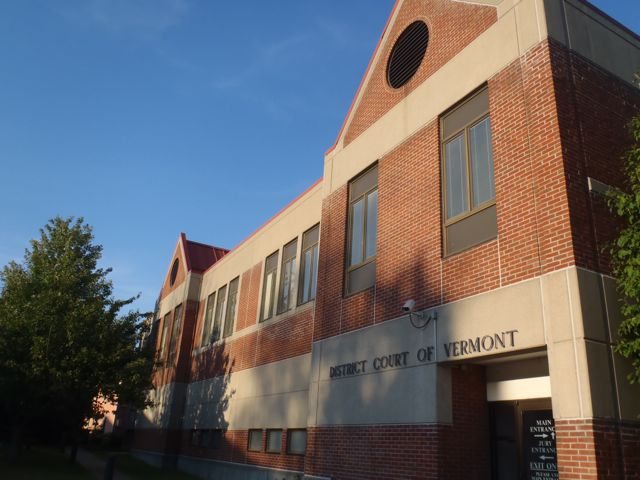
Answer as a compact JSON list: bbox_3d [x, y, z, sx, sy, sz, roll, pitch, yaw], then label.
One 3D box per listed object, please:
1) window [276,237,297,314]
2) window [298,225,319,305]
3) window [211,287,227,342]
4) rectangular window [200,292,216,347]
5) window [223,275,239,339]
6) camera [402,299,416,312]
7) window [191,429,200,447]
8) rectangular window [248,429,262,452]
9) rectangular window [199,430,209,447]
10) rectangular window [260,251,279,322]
[{"bbox_3d":[-0.937,1.129,15.854,0.120,2.240,1.040,15,-25,-26],"label":"window"},{"bbox_3d":[-0.267,0.708,14.357,0.130,2.200,1.010,16,-25,-26],"label":"window"},{"bbox_3d":[-3.869,2.906,20.228,0.130,2.190,1.000,16,-25,-26],"label":"window"},{"bbox_3d":[-4.653,3.379,22.018,0.120,2.240,1.040,15,-25,-26],"label":"rectangular window"},{"bbox_3d":[-3.319,2.586,19.797,0.120,2.240,1.040,15,-25,-26],"label":"window"},{"bbox_3d":[1.460,1.069,8.445,0.125,0.125,0.280,-18,1,43],"label":"camera"},{"bbox_3d":[-4.708,7.422,19.331,0.130,0.580,1.080,16,-25,-26],"label":"window"},{"bbox_3d":[-1.774,5.628,14.549,0.130,0.570,1.080,16,-25,-26],"label":"rectangular window"},{"bbox_3d":[-4.110,7.055,18.357,0.130,0.580,1.080,16,-25,-26],"label":"rectangular window"},{"bbox_3d":[-1.605,1.546,16.956,0.120,2.240,1.040,15,-25,-26],"label":"rectangular window"}]

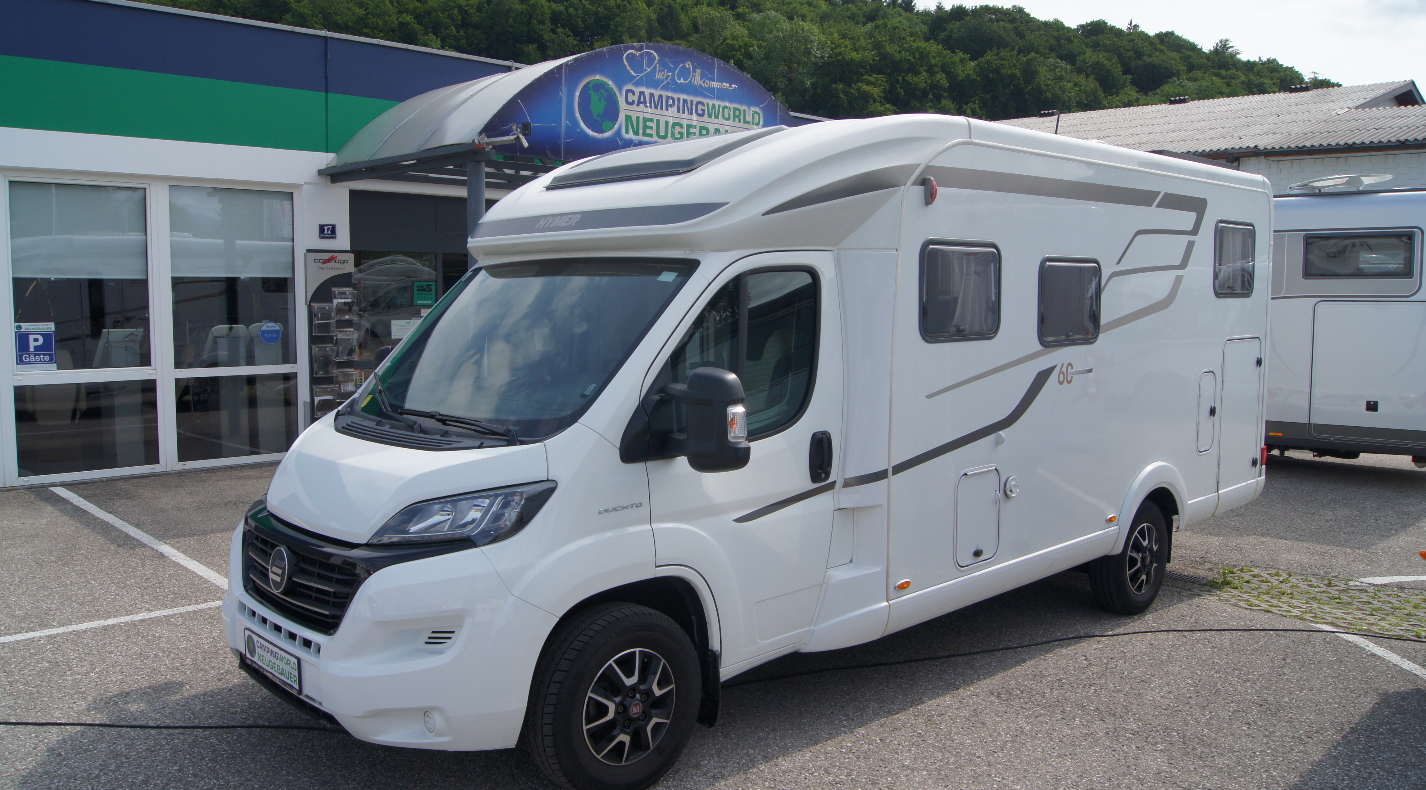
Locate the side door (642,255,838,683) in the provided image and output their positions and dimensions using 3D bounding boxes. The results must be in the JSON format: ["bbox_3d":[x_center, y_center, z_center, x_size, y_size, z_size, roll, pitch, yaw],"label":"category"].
[{"bbox_3d":[0.135,0.245,4.414,1.140,1.700,0.200,-6,7,-43],"label":"side door"}]

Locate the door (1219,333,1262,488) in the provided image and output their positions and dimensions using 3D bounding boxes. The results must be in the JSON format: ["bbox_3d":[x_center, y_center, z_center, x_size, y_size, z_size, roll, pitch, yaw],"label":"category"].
[{"bbox_3d":[3.777,0.125,7.663,0.700,1.080,0.050,-6,7,-43],"label":"door"}]

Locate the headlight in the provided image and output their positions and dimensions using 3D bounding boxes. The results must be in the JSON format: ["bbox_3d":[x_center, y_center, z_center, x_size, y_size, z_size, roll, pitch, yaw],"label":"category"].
[{"bbox_3d":[-0.884,0.416,3.736,0.526,0.207,0.404,-5,8,-43],"label":"headlight"}]

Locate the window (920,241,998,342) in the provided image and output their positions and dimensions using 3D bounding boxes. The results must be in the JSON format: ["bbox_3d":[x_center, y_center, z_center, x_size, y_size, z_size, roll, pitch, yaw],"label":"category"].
[{"bbox_3d":[1.194,-0.500,5.143,0.690,0.495,0.050,-6,7,-43],"label":"window"}]

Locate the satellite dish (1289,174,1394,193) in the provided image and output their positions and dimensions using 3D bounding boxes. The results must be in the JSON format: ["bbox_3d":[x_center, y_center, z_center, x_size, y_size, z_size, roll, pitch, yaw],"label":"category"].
[{"bbox_3d":[6.644,-2.208,11.300,0.950,0.200,0.820,4,7,33],"label":"satellite dish"}]

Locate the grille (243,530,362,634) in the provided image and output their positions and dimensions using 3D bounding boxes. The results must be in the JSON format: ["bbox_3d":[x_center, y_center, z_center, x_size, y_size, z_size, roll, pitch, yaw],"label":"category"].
[{"bbox_3d":[-1.632,0.708,4.090,0.121,0.278,1.041,-5,8,-43],"label":"grille"}]

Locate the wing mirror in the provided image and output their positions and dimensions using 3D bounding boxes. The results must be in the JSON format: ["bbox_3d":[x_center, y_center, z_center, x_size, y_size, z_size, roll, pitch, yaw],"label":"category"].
[{"bbox_3d":[-0.022,0.089,3.968,0.187,0.379,0.324,-5,8,-43],"label":"wing mirror"}]

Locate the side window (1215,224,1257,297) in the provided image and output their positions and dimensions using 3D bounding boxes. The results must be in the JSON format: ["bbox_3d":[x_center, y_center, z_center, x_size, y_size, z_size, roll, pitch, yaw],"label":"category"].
[{"bbox_3d":[3.566,-0.926,7.246,0.672,0.516,0.045,-5,8,-43],"label":"side window"}]

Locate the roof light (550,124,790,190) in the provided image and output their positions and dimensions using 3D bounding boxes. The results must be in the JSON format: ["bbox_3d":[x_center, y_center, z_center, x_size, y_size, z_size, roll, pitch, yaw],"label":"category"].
[{"bbox_3d":[-0.262,-1.159,5.202,1.031,0.096,0.677,6,30,46],"label":"roof light"}]

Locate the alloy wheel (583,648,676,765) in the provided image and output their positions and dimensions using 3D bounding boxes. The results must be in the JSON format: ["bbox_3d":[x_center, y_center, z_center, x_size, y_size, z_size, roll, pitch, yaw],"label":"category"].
[{"bbox_3d":[-0.363,1.174,4.080,0.445,0.445,0.167,-5,8,-43],"label":"alloy wheel"}]

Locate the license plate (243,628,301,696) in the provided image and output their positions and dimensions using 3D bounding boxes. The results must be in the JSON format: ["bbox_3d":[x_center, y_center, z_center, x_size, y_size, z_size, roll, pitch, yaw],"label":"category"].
[{"bbox_3d":[-1.669,1.006,4.049,0.025,0.130,0.525,-6,7,-43],"label":"license plate"}]

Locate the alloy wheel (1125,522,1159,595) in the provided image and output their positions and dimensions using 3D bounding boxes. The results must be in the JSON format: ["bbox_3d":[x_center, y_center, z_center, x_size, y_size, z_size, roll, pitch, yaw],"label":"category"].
[{"bbox_3d":[2.662,1.030,6.749,0.445,0.445,0.167,-5,8,-43],"label":"alloy wheel"}]

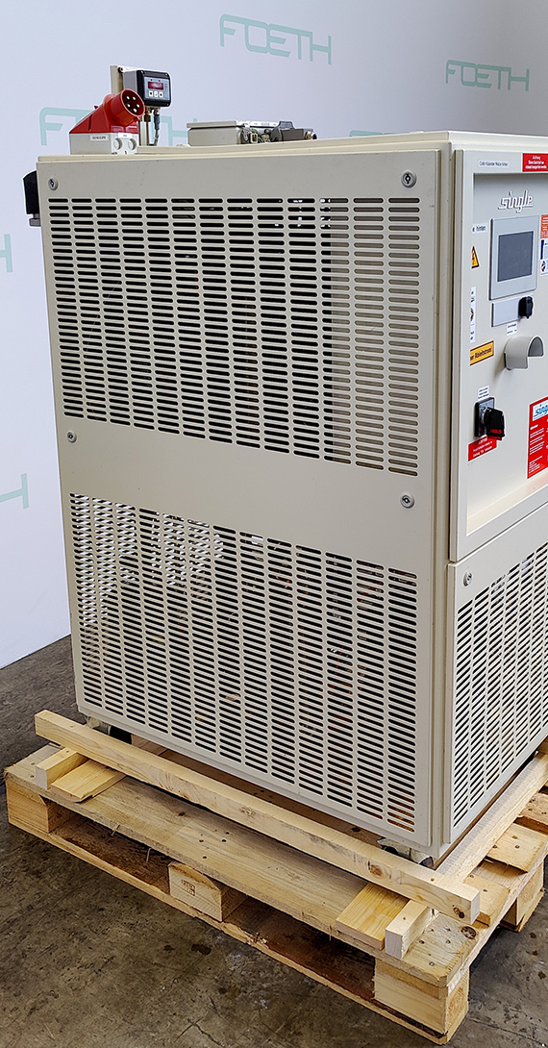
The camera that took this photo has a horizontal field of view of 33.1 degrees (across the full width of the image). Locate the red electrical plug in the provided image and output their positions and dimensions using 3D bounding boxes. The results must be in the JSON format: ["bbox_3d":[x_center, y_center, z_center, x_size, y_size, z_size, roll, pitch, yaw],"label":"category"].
[{"bbox_3d":[-0.344,-0.849,1.907,0.150,0.084,0.082,11,22,35],"label":"red electrical plug"}]

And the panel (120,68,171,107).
[{"bbox_3d":[-0.275,-0.936,1.995,0.060,0.072,0.090,11,22,35],"label":"panel"}]

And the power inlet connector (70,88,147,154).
[{"bbox_3d":[-0.344,-0.831,1.913,0.150,0.122,0.082,11,22,35],"label":"power inlet connector"}]

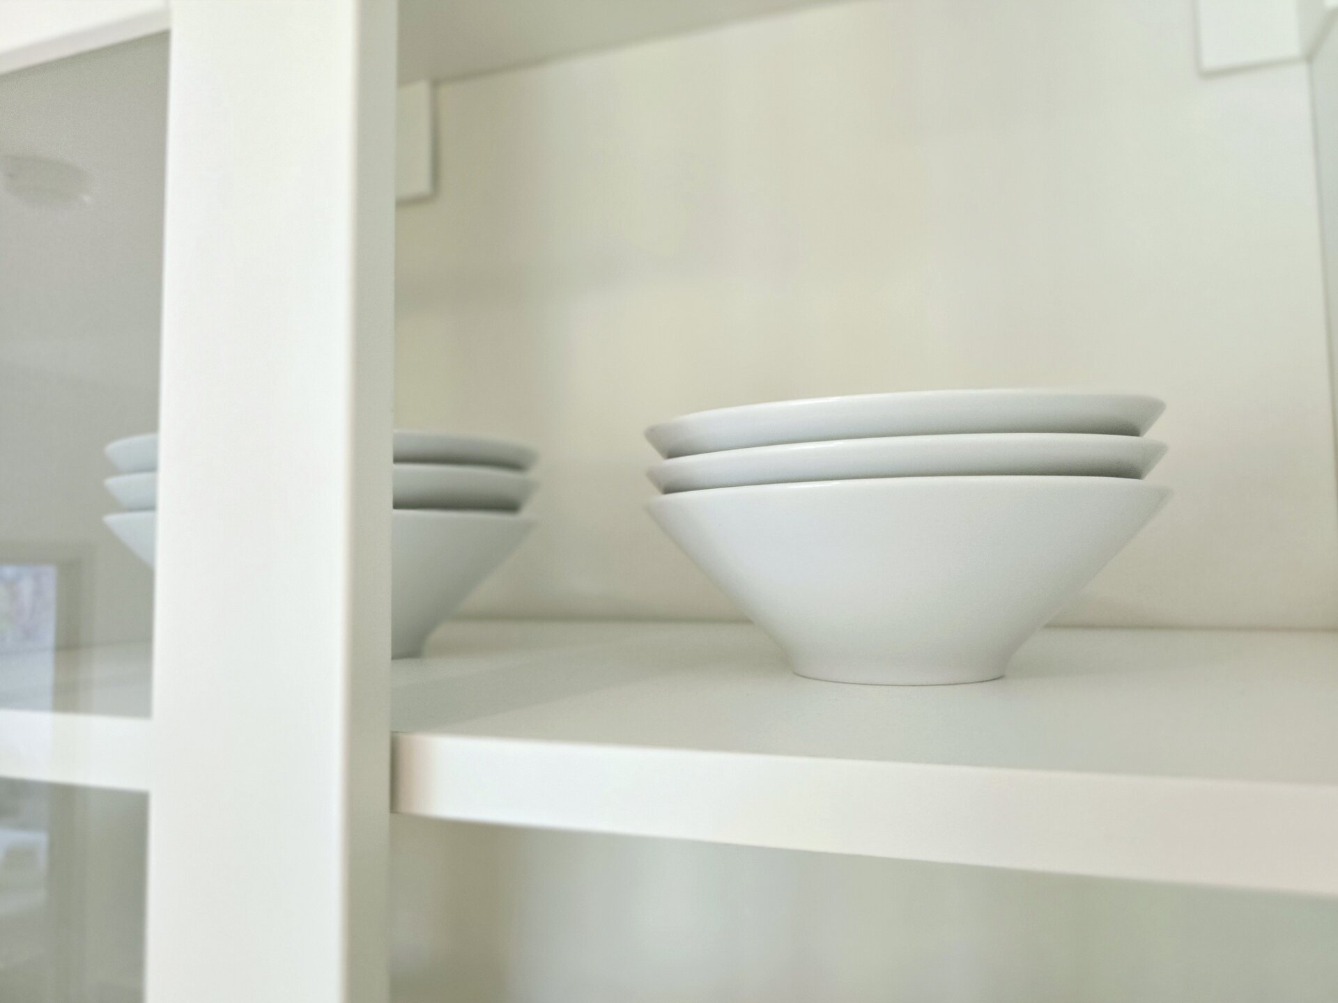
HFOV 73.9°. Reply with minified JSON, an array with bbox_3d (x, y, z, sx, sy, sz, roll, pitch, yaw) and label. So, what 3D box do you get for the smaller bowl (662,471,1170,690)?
[{"bbox_3d":[0.078,0.029,0.309,0.175,0.060,0.175,-1,-4,0],"label":"smaller bowl"}]

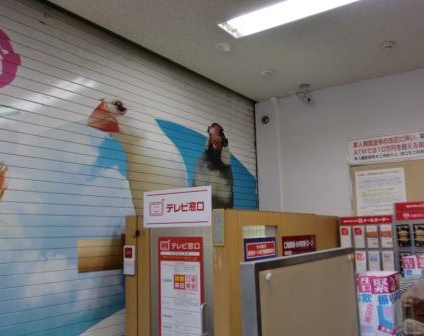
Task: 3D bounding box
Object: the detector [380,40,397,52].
[{"bbox_3d":[1.389,-0.958,3.459,0.115,0.045,0.115,-7,-10,33],"label":"detector"}]

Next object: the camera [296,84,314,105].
[{"bbox_3d":[0.933,-0.736,4.426,0.120,0.190,0.180,5,-10,-40],"label":"camera"}]

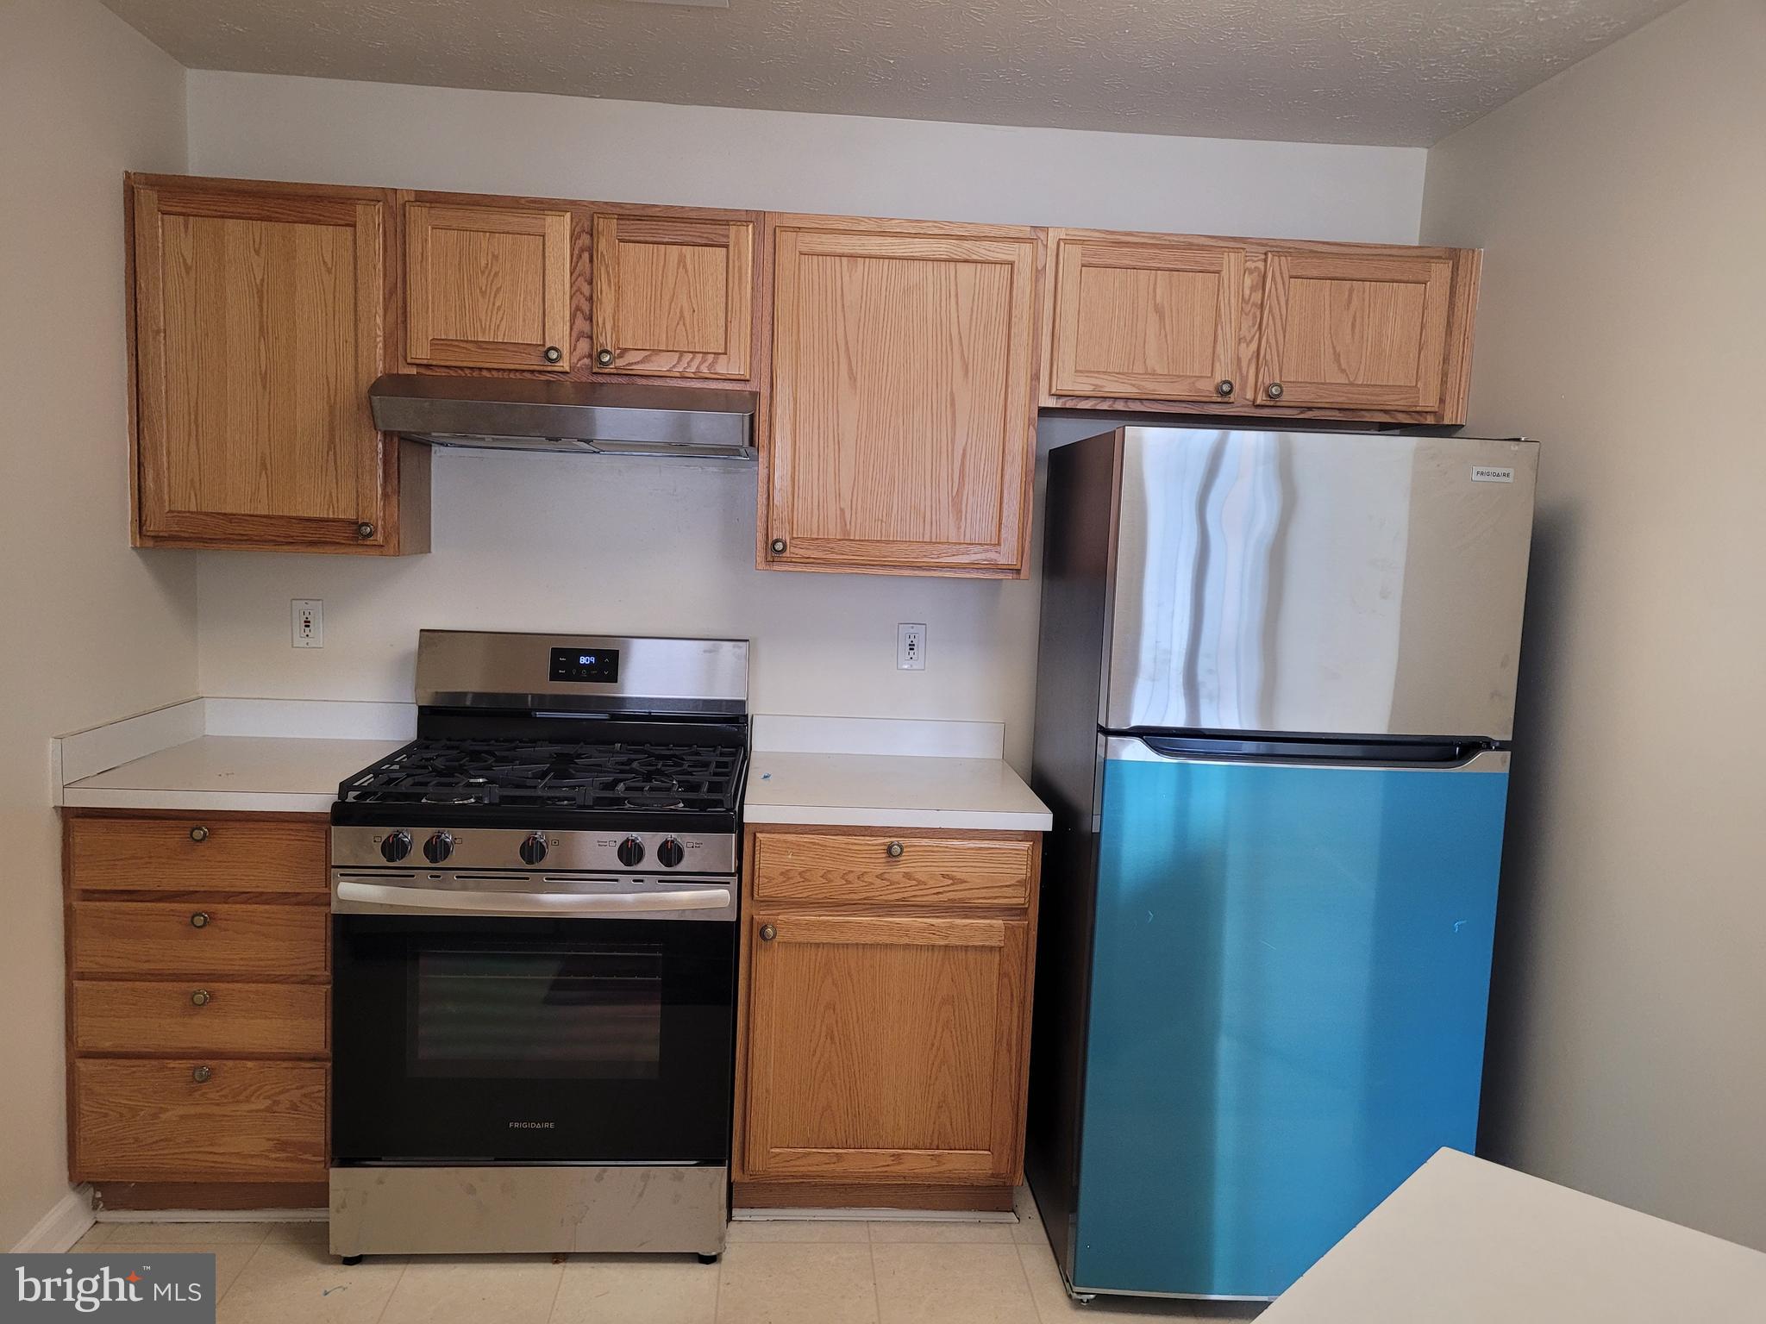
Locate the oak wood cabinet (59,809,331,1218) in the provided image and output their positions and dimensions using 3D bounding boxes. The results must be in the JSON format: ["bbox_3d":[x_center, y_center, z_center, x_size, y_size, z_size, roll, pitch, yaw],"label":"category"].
[{"bbox_3d":[-1.350,0.682,2.899,0.535,0.861,0.630,2,6,-4],"label":"oak wood cabinet"}]

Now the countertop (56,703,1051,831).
[{"bbox_3d":[-0.639,0.211,2.901,1.923,0.131,0.627,2,6,-4],"label":"countertop"}]

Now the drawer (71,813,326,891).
[{"bbox_3d":[-1.326,0.353,2.752,0.478,0.138,0.400,2,6,-4],"label":"drawer"}]

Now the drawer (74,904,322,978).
[{"bbox_3d":[-1.333,0.518,2.769,0.478,0.140,0.400,2,6,-4],"label":"drawer"}]

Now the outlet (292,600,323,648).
[{"bbox_3d":[-1.357,-0.089,3.130,0.070,0.114,0.010,2,6,-4],"label":"outlet"}]

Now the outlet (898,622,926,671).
[{"bbox_3d":[0.071,-0.035,3.236,0.070,0.114,0.010,2,6,-4],"label":"outlet"}]

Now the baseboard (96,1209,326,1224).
[{"bbox_3d":[-1.344,1.133,2.717,0.510,0.028,0.015,2,6,-4],"label":"baseboard"}]

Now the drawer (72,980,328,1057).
[{"bbox_3d":[-1.339,0.675,2.785,0.478,0.141,0.400,2,6,-4],"label":"drawer"}]

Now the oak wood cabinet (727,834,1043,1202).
[{"bbox_3d":[-0.015,0.725,2.998,0.601,0.861,0.630,2,6,-4],"label":"oak wood cabinet"}]

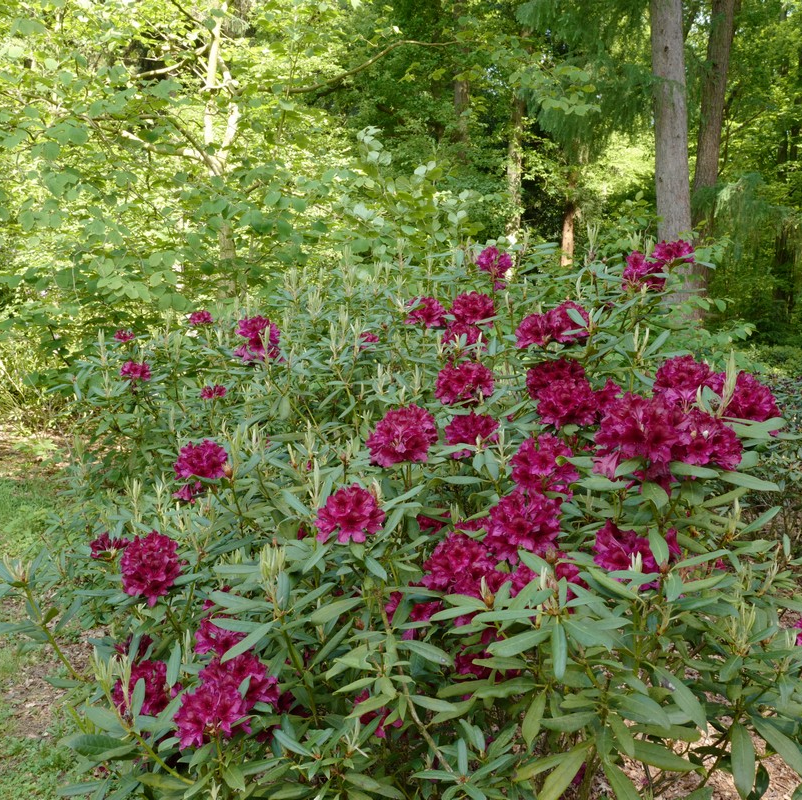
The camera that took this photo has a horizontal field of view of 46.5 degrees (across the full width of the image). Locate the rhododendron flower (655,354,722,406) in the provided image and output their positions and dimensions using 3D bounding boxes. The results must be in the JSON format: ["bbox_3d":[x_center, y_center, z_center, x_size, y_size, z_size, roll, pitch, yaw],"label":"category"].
[{"bbox_3d":[0.647,-0.044,2.100,0.145,0.110,0.140,3,9,17],"label":"rhododendron flower"}]

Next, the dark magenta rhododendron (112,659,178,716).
[{"bbox_3d":[-0.550,0.618,2.000,0.133,0.115,0.135,-3,9,-16],"label":"dark magenta rhododendron"}]

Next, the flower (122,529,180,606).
[{"bbox_3d":[-0.545,0.366,2.030,0.135,0.162,0.135,-2,6,-15],"label":"flower"}]

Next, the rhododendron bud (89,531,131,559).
[{"bbox_3d":[-0.665,0.333,2.130,0.091,0.060,0.080,-2,6,-18],"label":"rhododendron bud"}]

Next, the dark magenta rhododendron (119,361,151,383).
[{"bbox_3d":[-0.996,-0.107,3.500,0.120,0.085,0.115,-3,9,-16],"label":"dark magenta rhododendron"}]

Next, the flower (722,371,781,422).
[{"bbox_3d":[0.786,-0.006,2.100,0.140,0.115,0.140,3,10,20],"label":"flower"}]

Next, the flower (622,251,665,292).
[{"bbox_3d":[0.728,-0.386,2.800,0.132,0.120,0.130,2,9,14],"label":"flower"}]

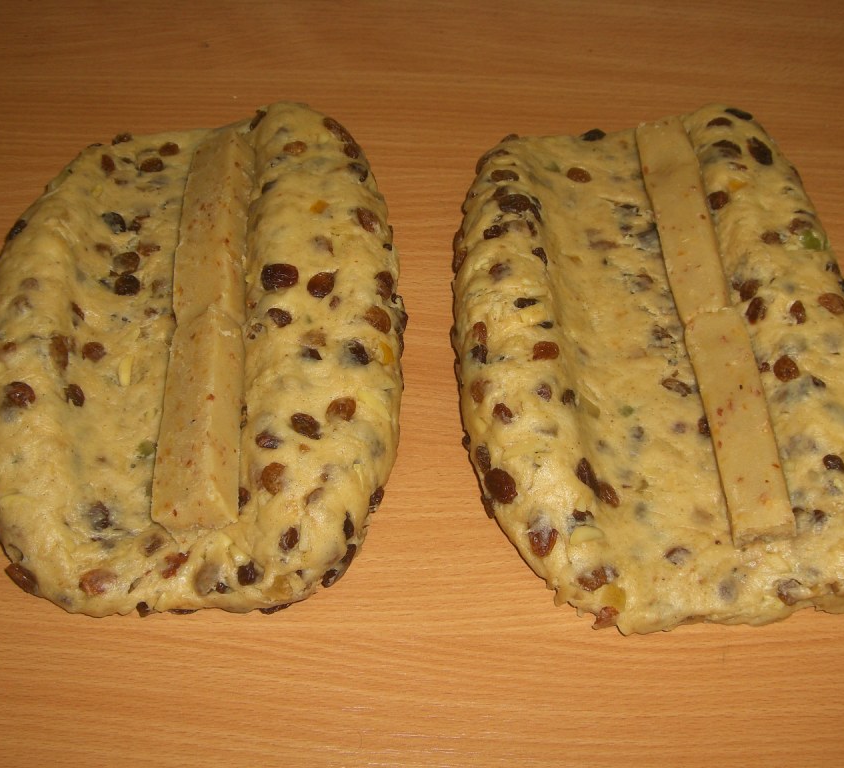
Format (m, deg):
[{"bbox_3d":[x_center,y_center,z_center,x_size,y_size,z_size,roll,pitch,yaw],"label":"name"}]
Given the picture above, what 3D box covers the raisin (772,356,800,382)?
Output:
[{"bbox_3d":[0.146,-0.006,0.450,0.010,0.007,0.012,1,52,1],"label":"raisin"}]

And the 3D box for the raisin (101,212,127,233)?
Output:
[{"bbox_3d":[-0.160,-0.083,0.584,0.015,0.006,0.009,36,62,23],"label":"raisin"}]

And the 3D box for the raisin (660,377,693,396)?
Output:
[{"bbox_3d":[0.105,0.001,0.462,0.013,0.006,0.007,23,56,17],"label":"raisin"}]

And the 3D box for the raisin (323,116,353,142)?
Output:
[{"bbox_3d":[-0.045,-0.136,0.601,0.018,0.009,0.010,36,61,24],"label":"raisin"}]

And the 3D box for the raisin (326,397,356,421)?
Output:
[{"bbox_3d":[-0.038,0.013,0.536,0.015,0.007,0.010,-31,65,-31],"label":"raisin"}]

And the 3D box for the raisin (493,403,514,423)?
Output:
[{"bbox_3d":[0.039,0.014,0.538,0.007,0.005,0.012,-33,50,-8],"label":"raisin"}]

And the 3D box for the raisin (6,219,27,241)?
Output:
[{"bbox_3d":[-0.187,-0.071,0.517,0.007,0.007,0.013,18,54,14],"label":"raisin"}]

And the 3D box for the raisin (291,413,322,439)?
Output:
[{"bbox_3d":[-0.050,0.019,0.489,0.017,0.007,0.009,35,61,23],"label":"raisin"}]

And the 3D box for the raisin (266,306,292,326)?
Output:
[{"bbox_3d":[-0.072,-0.034,0.574,0.014,0.005,0.007,30,69,28],"label":"raisin"}]

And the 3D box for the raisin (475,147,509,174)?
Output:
[{"bbox_3d":[0.040,-0.127,0.640,0.022,0.009,0.009,-37,63,-23],"label":"raisin"}]

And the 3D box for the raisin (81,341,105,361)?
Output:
[{"bbox_3d":[-0.153,-0.015,0.521,0.011,0.008,0.009,0,53,0],"label":"raisin"}]

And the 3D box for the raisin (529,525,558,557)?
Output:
[{"bbox_3d":[0.050,0.064,0.461,0.013,0.009,0.014,0,53,0],"label":"raisin"}]

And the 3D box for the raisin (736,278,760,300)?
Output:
[{"bbox_3d":[0.156,-0.045,0.537,0.011,0.008,0.011,-16,55,-12],"label":"raisin"}]

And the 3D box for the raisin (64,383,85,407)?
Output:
[{"bbox_3d":[-0.160,0.006,0.518,0.008,0.006,0.011,-23,63,-27],"label":"raisin"}]

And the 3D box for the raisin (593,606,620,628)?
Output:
[{"bbox_3d":[0.067,0.085,0.407,0.011,0.007,0.009,-34,59,-24],"label":"raisin"}]

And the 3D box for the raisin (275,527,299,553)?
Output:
[{"bbox_3d":[-0.055,0.064,0.464,0.008,0.006,0.011,22,70,9],"label":"raisin"}]

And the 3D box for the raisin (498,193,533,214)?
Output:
[{"bbox_3d":[0.048,-0.091,0.573,0.016,0.007,0.011,0,48,0],"label":"raisin"}]

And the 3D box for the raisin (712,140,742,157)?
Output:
[{"bbox_3d":[0.161,-0.123,0.594,0.015,0.007,0.010,21,42,25],"label":"raisin"}]

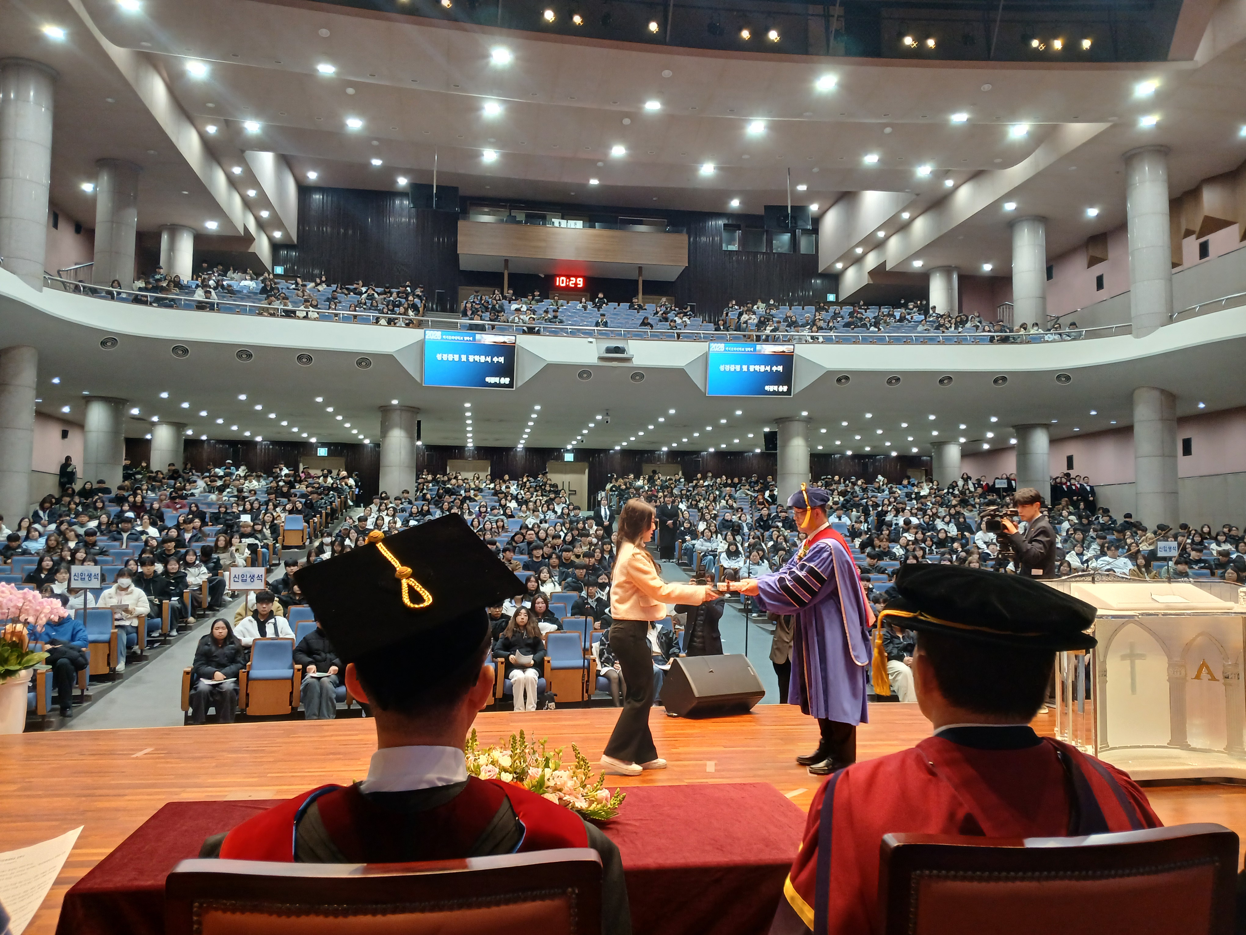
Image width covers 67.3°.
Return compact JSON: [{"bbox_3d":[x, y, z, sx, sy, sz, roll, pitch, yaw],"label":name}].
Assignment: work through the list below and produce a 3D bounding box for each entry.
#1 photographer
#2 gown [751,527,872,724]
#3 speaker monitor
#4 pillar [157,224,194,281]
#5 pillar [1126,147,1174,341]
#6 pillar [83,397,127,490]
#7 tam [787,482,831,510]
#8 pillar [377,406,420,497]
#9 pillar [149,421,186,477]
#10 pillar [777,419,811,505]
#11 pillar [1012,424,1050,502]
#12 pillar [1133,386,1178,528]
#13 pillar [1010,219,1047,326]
[{"bbox_3d":[3.241,1.087,7.502,0.520,1.800,0.520,3,-5,-34],"label":"photographer"},{"bbox_3d":[1.185,0.965,5.859,0.710,1.180,0.580,1,-4,-10],"label":"gown"},{"bbox_3d":[0.725,1.739,7.504,0.675,0.440,0.550,3,-5,-30],"label":"speaker monitor"},{"bbox_3d":[-15.013,-6.655,31.473,1.050,2.620,1.050,1,-4,-9],"label":"pillar"},{"bbox_3d":[14.498,-6.159,25.746,1.100,5.450,1.100,1,-4,-9],"label":"pillar"},{"bbox_3d":[-14.247,-0.176,25.615,1.050,3.380,1.050,1,-4,-9],"label":"pillar"},{"bbox_3d":[1.178,0.186,5.930,0.265,0.145,0.265,-6,-3,0],"label":"tam"},{"bbox_3d":[-6.713,-0.052,27.976,1.100,3.500,1.100,1,-4,-9],"label":"pillar"},{"bbox_3d":[-15.089,-0.161,31.008,1.050,2.600,1.050,1,-4,-9],"label":"pillar"},{"bbox_3d":[5.248,0.309,28.656,1.050,3.500,1.050,1,-4,-9],"label":"pillar"},{"bbox_3d":[13.068,0.379,29.884,1.050,3.480,1.050,1,-4,-9],"label":"pillar"},{"bbox_3d":[14.447,0.202,25.313,1.030,4.600,1.030,1,-4,-9],"label":"pillar"},{"bbox_3d":[13.695,-6.251,31.534,1.100,4.300,1.100,1,-4,-9],"label":"pillar"}]

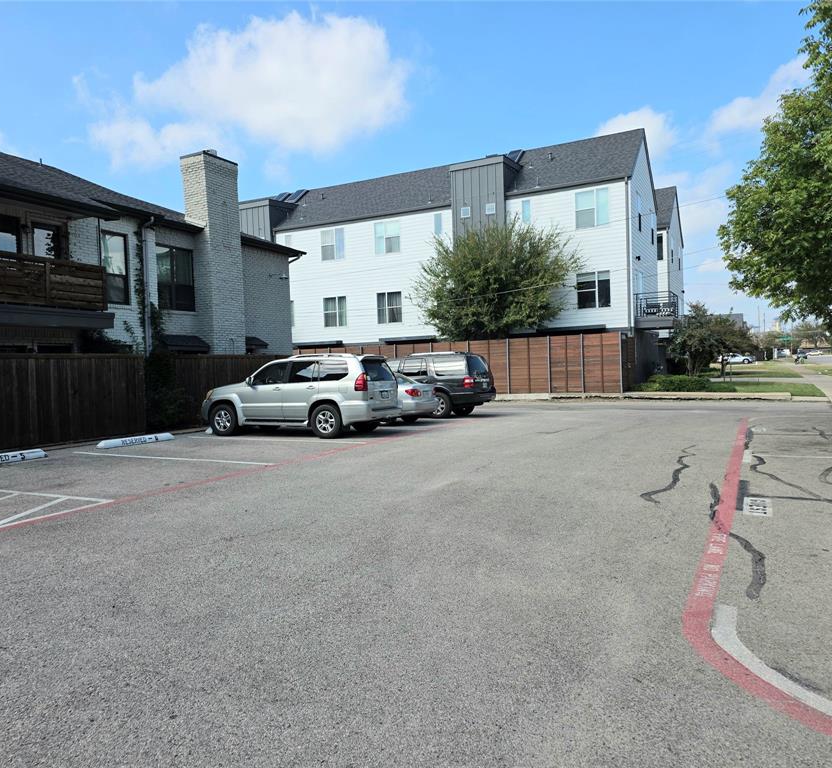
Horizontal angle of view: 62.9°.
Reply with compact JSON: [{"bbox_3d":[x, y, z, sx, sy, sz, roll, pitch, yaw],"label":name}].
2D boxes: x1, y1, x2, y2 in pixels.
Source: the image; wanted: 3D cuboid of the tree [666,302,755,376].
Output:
[{"bbox_3d":[17.372,-2.616,40.000,4.800,4.300,4.300,-1,2,27],"label":"tree"}]

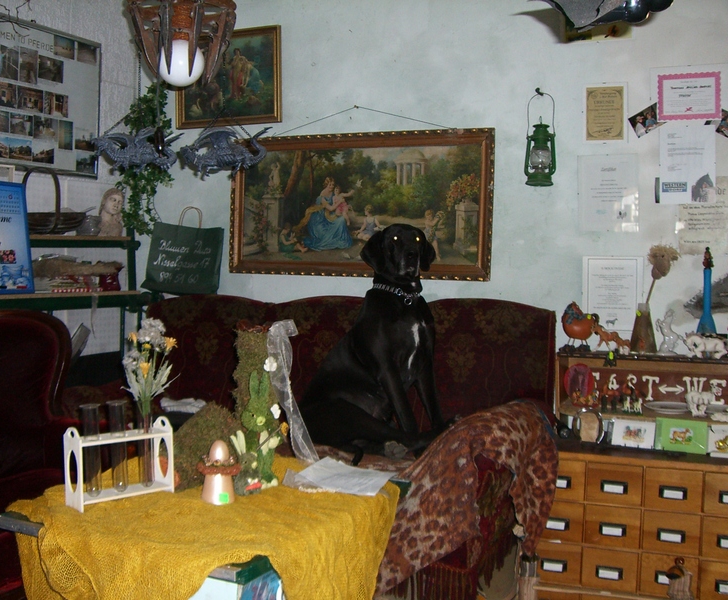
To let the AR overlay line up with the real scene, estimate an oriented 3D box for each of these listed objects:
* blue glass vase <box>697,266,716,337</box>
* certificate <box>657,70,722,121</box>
[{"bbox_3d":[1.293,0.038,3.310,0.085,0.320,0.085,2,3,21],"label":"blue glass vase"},{"bbox_3d":[1.254,-0.781,3.379,0.231,0.182,0.008,2,3,21],"label":"certificate"}]

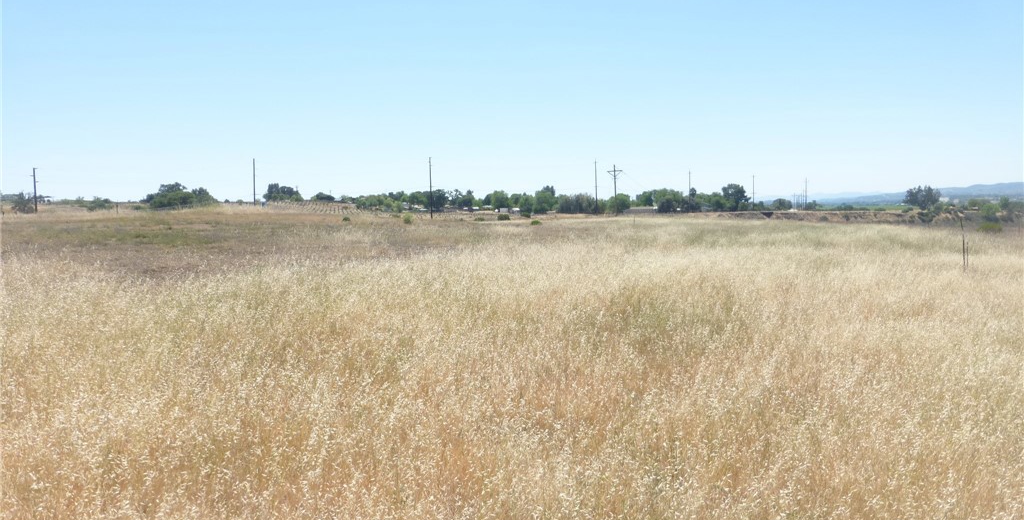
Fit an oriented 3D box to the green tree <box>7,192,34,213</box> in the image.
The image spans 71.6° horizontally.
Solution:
[{"bbox_3d":[-82.730,-9.630,120.000,4.060,3.550,3.850,0,4,0],"label":"green tree"}]

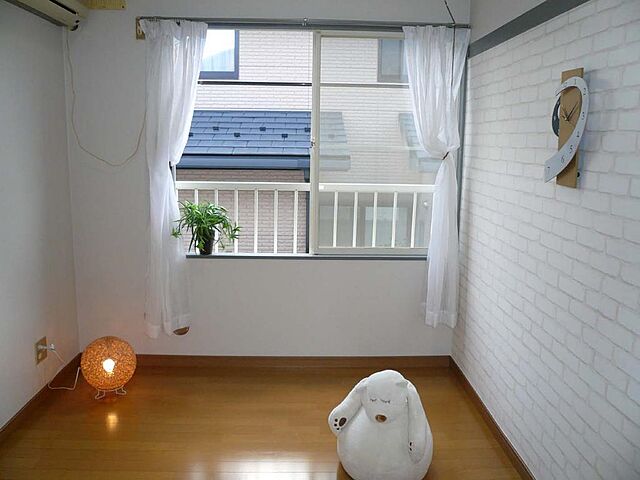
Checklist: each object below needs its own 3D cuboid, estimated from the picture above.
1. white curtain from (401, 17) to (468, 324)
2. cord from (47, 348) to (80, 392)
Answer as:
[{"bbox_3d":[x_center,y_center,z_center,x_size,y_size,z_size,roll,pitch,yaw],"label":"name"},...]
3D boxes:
[{"bbox_3d":[0.643,-0.313,2.986,0.395,1.725,0.130,1,11,-2],"label":"white curtain"},{"bbox_3d":[-1.381,0.713,2.838,0.140,0.297,0.220,1,11,-2],"label":"cord"}]

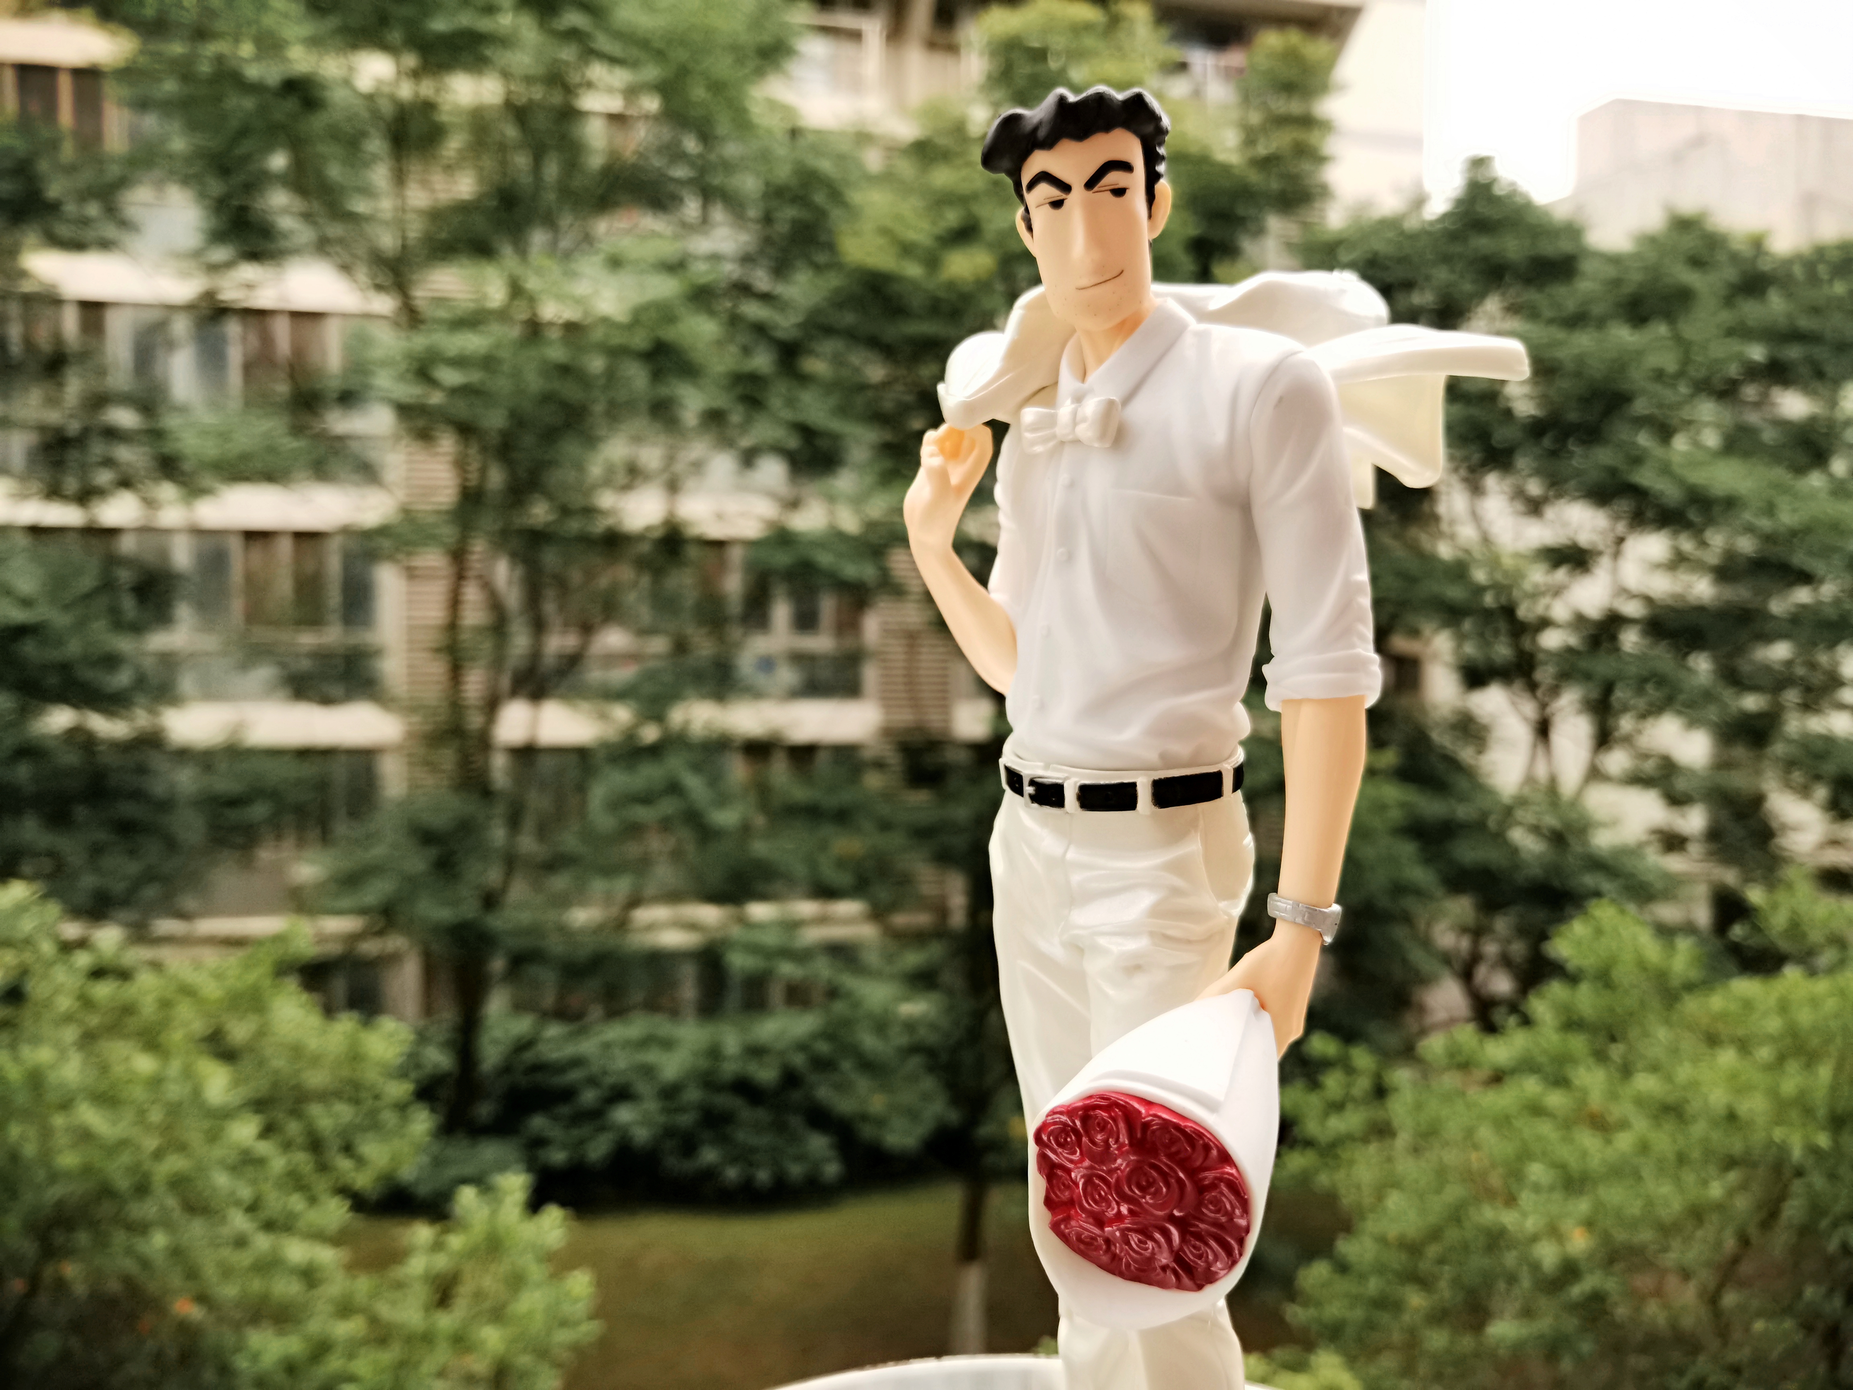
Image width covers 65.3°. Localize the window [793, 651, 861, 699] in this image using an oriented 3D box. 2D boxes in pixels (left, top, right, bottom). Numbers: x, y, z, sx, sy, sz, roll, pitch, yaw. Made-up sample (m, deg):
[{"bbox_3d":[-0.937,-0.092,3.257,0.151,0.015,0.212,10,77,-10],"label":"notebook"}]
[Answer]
[{"bbox_3d":[-1.400,-0.286,20.400,0.980,0.640,0.100,0,-1,-9],"label":"window"}]

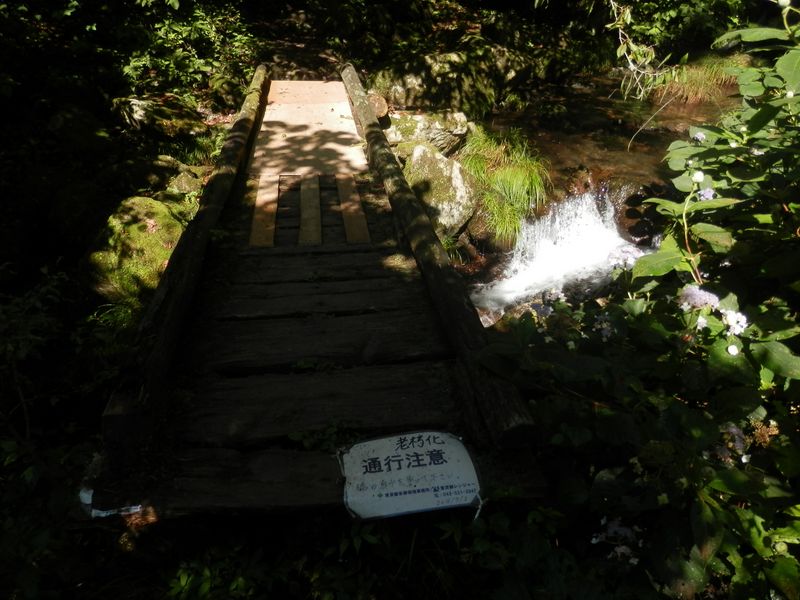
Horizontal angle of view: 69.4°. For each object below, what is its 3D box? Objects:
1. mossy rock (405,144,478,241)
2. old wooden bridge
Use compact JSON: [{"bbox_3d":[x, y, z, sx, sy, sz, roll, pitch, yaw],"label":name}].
[{"bbox_3d":[0.384,-1.014,5.350,0.720,0.720,0.700,1,32,0],"label":"mossy rock"},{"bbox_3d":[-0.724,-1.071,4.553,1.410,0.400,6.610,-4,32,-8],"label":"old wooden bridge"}]

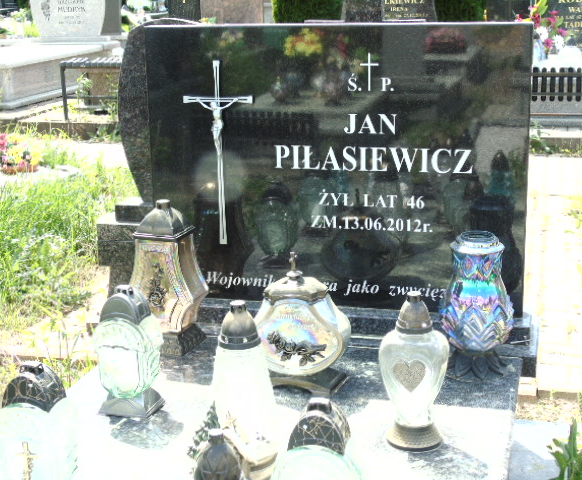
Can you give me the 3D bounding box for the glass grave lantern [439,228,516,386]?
[{"bbox_3d":[0.443,0.153,2.351,0.177,0.326,0.177,3,15,15],"label":"glass grave lantern"}]

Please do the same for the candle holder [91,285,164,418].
[{"bbox_3d":[-0.354,0.236,2.180,0.122,0.273,0.102,3,15,15],"label":"candle holder"}]

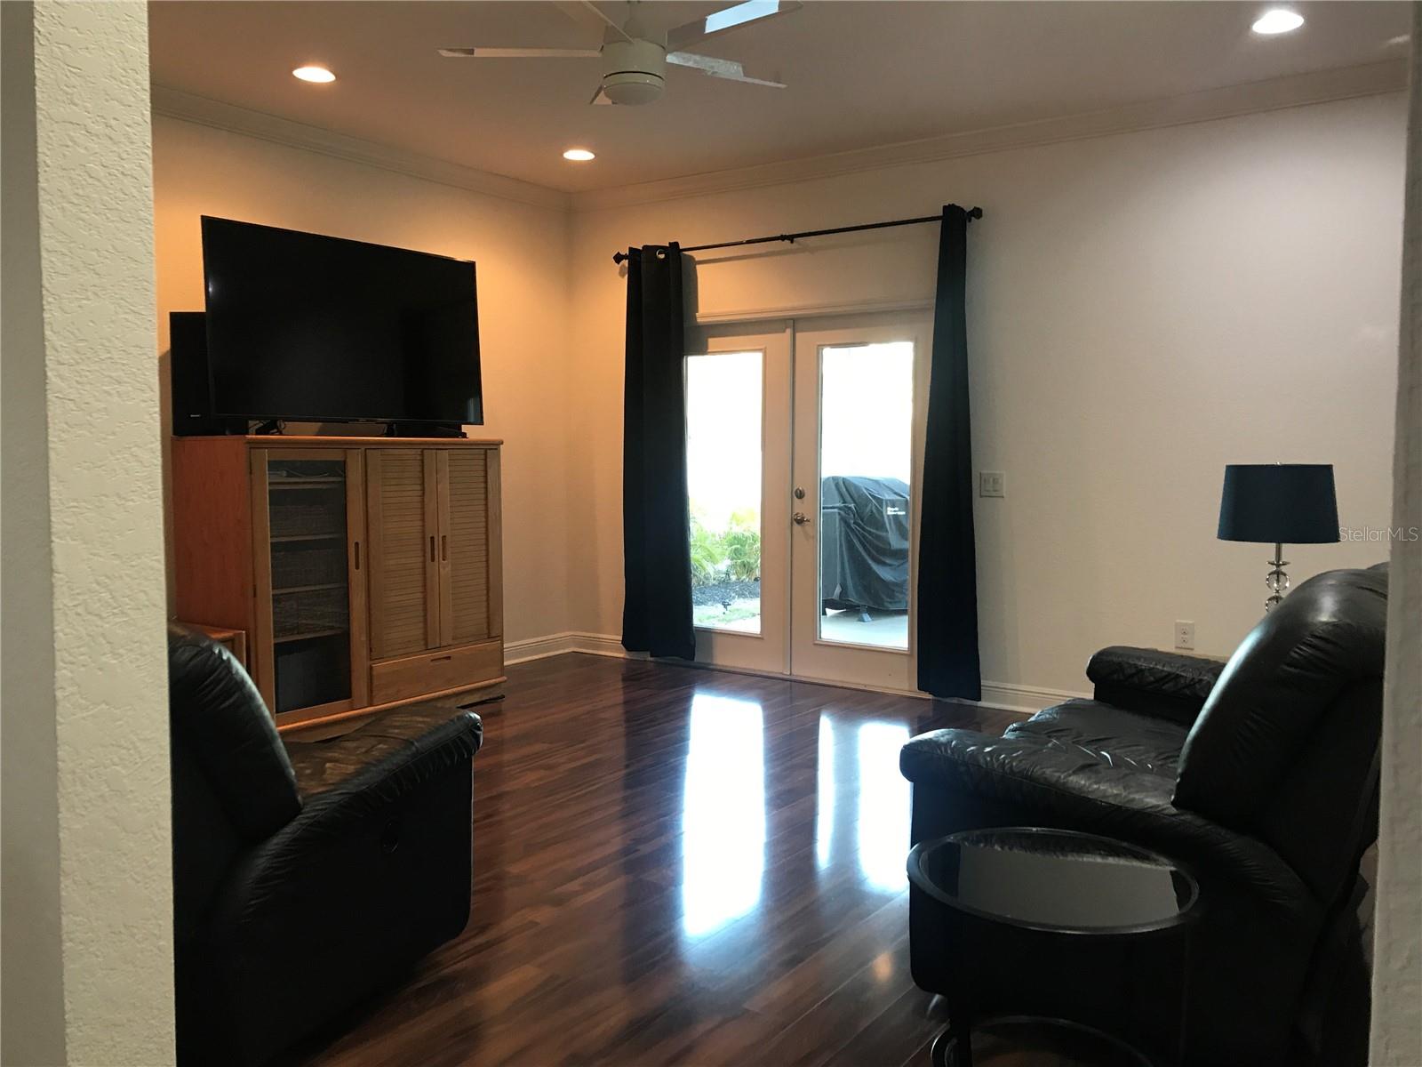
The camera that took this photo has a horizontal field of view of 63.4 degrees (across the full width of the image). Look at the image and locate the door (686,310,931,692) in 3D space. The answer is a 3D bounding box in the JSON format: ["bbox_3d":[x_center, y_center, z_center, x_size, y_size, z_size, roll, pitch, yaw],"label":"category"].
[{"bbox_3d":[0.453,-0.203,6.404,1.800,2.070,0.090,3,6,35],"label":"door"}]

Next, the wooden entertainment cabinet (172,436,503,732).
[{"bbox_3d":[-1.750,0.220,5.579,0.575,1.350,1.440,3,6,35],"label":"wooden entertainment cabinet"}]

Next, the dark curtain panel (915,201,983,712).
[{"bbox_3d":[1.222,-0.388,5.733,0.330,2.450,0.120,3,6,35],"label":"dark curtain panel"}]

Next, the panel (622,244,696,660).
[{"bbox_3d":[-0.322,-0.479,6.819,0.490,2.440,0.120,3,6,35],"label":"panel"}]

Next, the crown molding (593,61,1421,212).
[{"bbox_3d":[0.968,-1.937,5.843,4.522,0.110,0.095,3,6,35],"label":"crown molding"}]

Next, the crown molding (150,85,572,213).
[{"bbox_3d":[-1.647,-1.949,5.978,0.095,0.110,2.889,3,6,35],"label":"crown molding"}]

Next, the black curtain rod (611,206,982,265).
[{"bbox_3d":[0.373,-1.600,6.251,2.320,0.070,0.090,3,6,35],"label":"black curtain rod"}]

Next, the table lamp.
[{"bbox_3d":[2.012,0.105,4.109,0.395,0.715,0.395,3,6,35],"label":"table lamp"}]

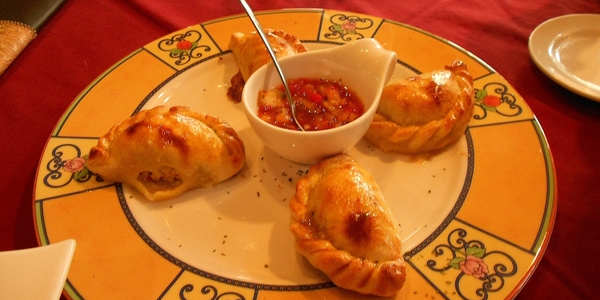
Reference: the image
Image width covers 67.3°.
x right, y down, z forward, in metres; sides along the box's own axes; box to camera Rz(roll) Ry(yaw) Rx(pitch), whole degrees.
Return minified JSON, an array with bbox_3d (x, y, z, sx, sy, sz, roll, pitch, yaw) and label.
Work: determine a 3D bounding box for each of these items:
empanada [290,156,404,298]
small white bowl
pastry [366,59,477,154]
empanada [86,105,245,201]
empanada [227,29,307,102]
[{"bbox_3d":[0.023,0.029,0.224,0.051,0.035,0.082,-14,46,-12],"label":"empanada"},{"bbox_3d":[0.011,-0.028,0.270,0.089,0.052,0.079,-22,48,-20],"label":"small white bowl"},{"bbox_3d":[0.078,-0.035,0.286,0.084,0.036,0.053,-32,52,-27],"label":"pastry"},{"bbox_3d":[-0.079,-0.003,0.256,0.091,0.039,0.051,-3,45,-1],"label":"empanada"},{"bbox_3d":[-0.025,-0.066,0.322,0.054,0.035,0.081,-16,46,-14],"label":"empanada"}]

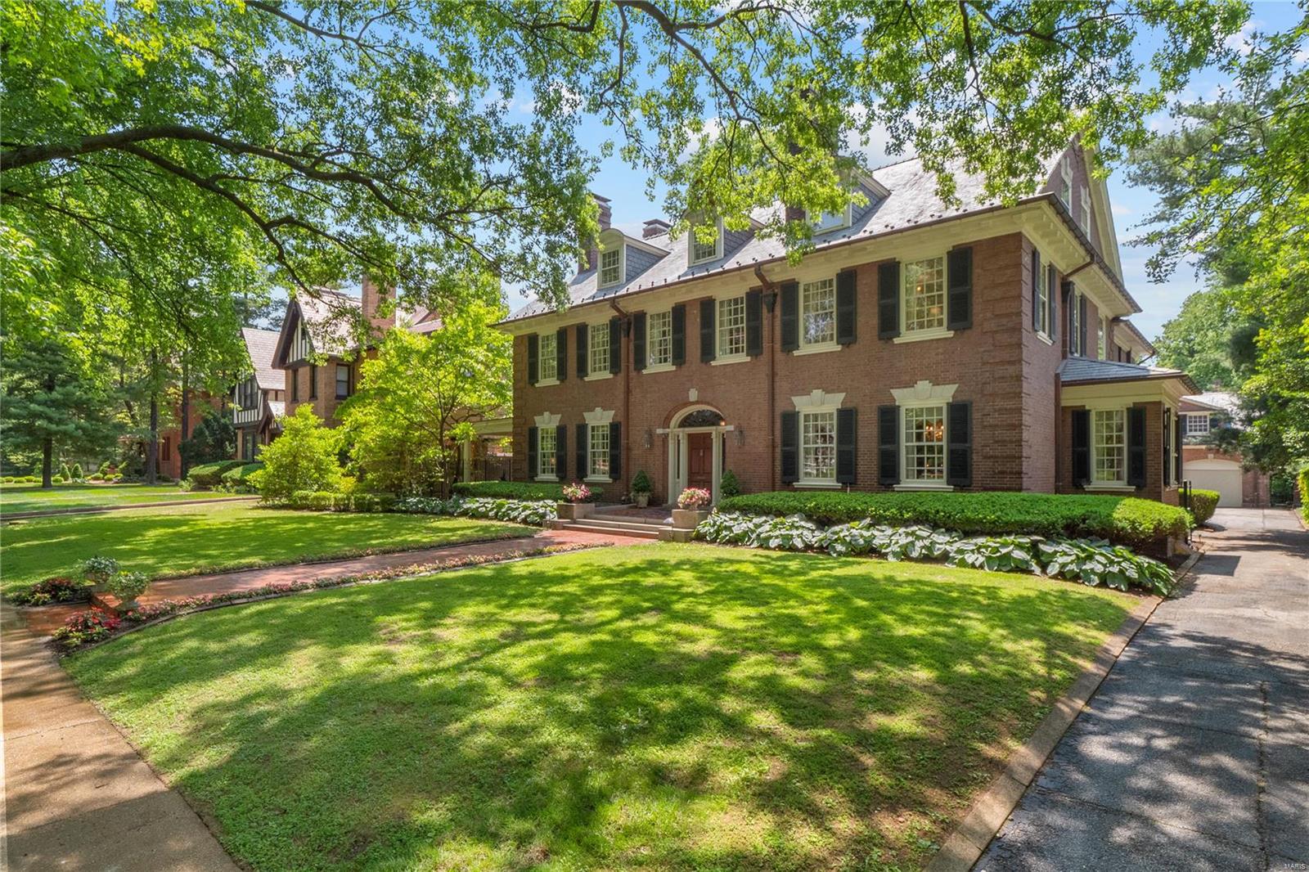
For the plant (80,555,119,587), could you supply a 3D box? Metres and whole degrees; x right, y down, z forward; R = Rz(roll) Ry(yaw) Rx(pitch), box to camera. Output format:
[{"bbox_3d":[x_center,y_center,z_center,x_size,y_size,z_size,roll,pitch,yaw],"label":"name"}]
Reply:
[{"bbox_3d":[-8.394,2.049,9.900,0.580,0.470,0.560,-1,-2,43],"label":"plant"}]

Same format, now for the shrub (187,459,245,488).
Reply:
[{"bbox_3d":[-24.198,2.127,36.300,2.200,1.600,2.100,-1,-2,43],"label":"shrub"}]

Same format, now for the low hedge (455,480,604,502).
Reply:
[{"bbox_3d":[-4.568,2.101,22.787,6.800,1.010,1.500,-1,-2,43],"label":"low hedge"}]

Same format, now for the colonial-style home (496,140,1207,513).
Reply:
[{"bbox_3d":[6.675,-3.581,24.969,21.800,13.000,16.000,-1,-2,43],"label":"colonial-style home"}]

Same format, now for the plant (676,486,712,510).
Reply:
[{"bbox_3d":[0.963,1.506,15.800,0.850,0.560,0.800,0,-2,0],"label":"plant"}]

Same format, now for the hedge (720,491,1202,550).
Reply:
[{"bbox_3d":[5.731,1.822,14.565,9.500,1.140,1.900,-1,-2,43],"label":"hedge"}]

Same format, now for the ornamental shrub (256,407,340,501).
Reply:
[{"bbox_3d":[-13.618,0.762,25.000,3.300,3.750,3.200,-1,-2,43],"label":"ornamental shrub"}]

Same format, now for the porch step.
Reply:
[{"bbox_3d":[-1.216,2.346,17.188,3.600,0.440,0.800,-1,-2,43],"label":"porch step"}]

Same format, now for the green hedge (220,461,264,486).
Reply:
[{"bbox_3d":[-21.023,2.041,33.500,2.100,1.450,2.000,-1,-2,43],"label":"green hedge"}]

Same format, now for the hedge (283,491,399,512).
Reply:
[{"bbox_3d":[-11.306,2.367,23.600,4.100,0.680,0.700,0,-2,13],"label":"hedge"}]

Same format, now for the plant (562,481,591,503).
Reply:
[{"bbox_3d":[-2.236,1.621,18.700,0.850,0.600,0.800,-1,-2,43],"label":"plant"}]

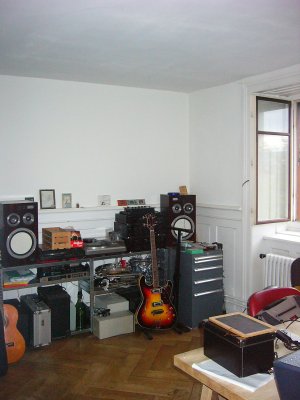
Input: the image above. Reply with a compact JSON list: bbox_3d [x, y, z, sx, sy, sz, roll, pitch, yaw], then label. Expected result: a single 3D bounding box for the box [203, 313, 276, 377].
[{"bbox_3d":[0.389,0.633,1.781,0.180,0.161,0.249,-2,4,-28],"label":"box"}]

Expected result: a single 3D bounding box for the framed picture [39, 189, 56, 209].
[{"bbox_3d":[-1.050,-0.004,4.158,0.158,0.200,0.020,-3,0,-32],"label":"framed picture"}]

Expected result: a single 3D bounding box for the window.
[{"bbox_3d":[1.320,-0.412,4.346,0.545,1.320,0.060,-3,4,-32],"label":"window"}]

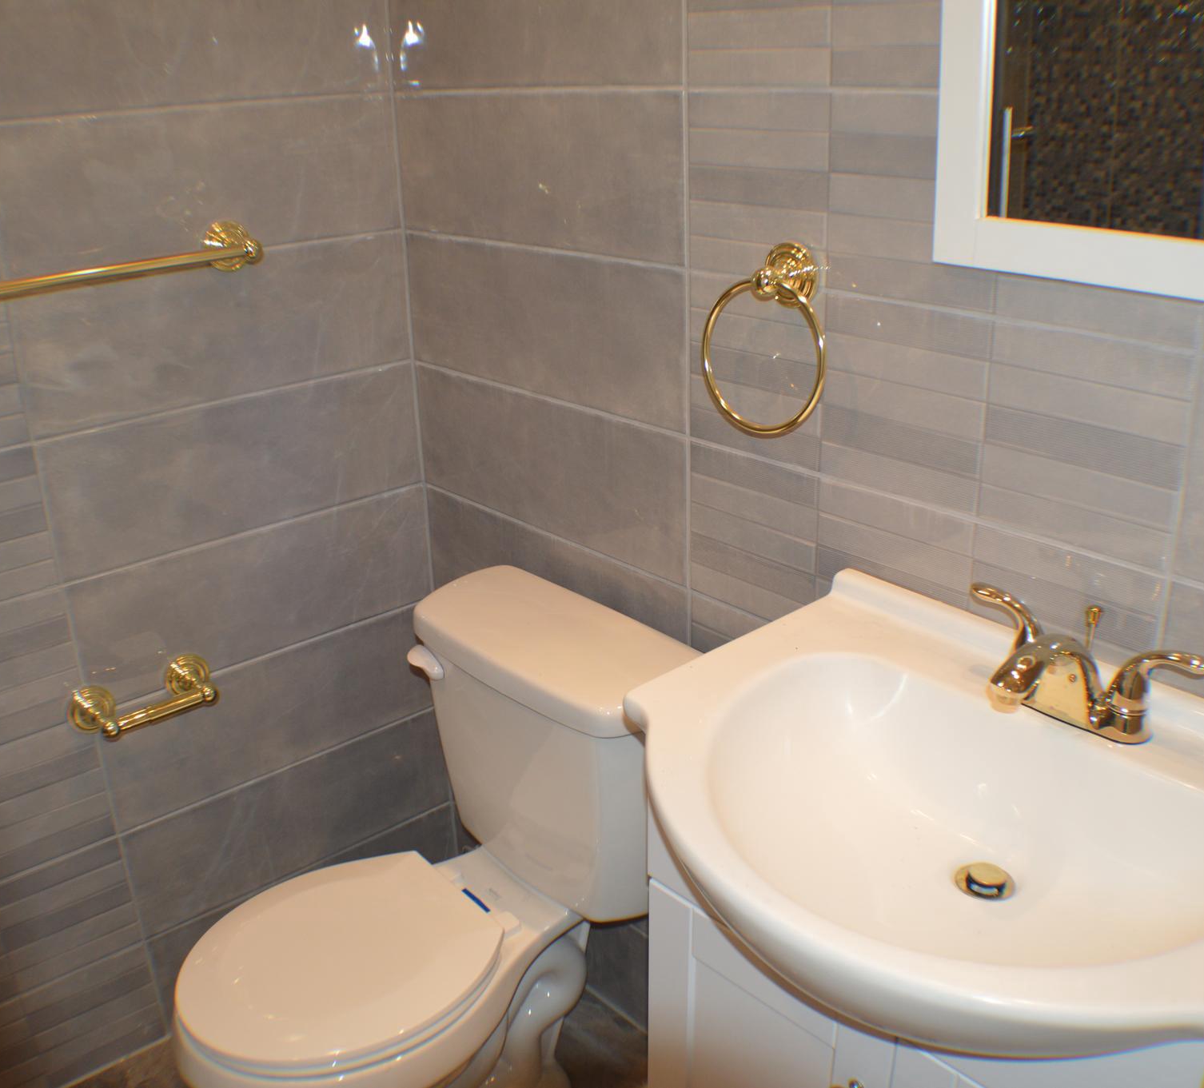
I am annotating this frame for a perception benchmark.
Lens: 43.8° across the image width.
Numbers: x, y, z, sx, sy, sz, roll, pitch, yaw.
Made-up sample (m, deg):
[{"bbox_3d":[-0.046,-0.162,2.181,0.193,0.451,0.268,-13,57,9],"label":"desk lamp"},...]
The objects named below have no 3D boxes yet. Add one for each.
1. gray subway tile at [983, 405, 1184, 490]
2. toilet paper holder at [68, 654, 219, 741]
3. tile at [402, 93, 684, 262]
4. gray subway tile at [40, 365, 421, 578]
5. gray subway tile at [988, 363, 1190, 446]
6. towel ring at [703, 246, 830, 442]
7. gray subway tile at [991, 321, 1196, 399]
[{"bbox_3d":[0.423,-0.089,1.328,0.010,0.037,0.201,-18,25,-35],"label":"gray subway tile"},{"bbox_3d":[-0.600,0.211,1.999,0.200,0.068,0.093,-18,25,-35],"label":"toilet paper holder"},{"bbox_3d":[-0.092,-0.462,1.861,0.010,0.187,0.594,-18,25,-35],"label":"tile"},{"bbox_3d":[-0.488,-0.108,2.061,0.548,0.187,0.010,-18,25,-35],"label":"gray subway tile"},{"bbox_3d":[0.423,-0.124,1.313,0.010,0.038,0.201,-18,25,-35],"label":"gray subway tile"},{"bbox_3d":[0.177,-0.208,1.544,0.066,0.198,0.178,-18,25,-35],"label":"towel ring"},{"bbox_3d":[0.422,-0.160,1.298,0.010,0.037,0.201,-18,25,-35],"label":"gray subway tile"}]

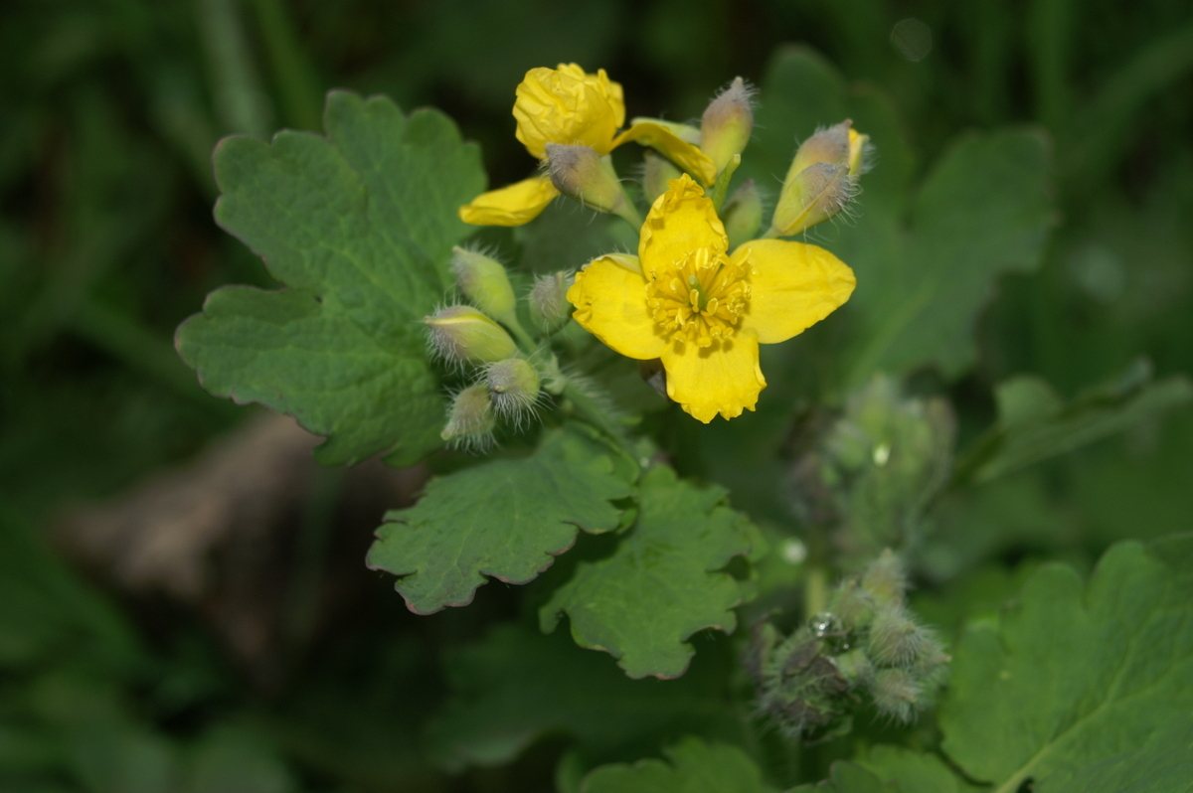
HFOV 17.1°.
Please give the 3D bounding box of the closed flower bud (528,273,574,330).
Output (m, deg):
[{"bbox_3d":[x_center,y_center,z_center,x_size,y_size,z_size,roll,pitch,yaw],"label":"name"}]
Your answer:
[{"bbox_3d":[-0.004,-0.008,0.329,0.004,0.005,0.004,9,34,0],"label":"closed flower bud"}]

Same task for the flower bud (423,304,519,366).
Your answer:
[{"bbox_3d":[-0.010,-0.005,0.329,0.008,0.005,0.005,20,0,-12],"label":"flower bud"}]

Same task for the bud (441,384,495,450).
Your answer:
[{"bbox_3d":[-0.010,0.002,0.324,0.005,0.004,0.004,-39,90,-22],"label":"bud"}]

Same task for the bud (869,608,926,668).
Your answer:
[{"bbox_3d":[0.026,0.021,0.341,0.004,0.004,0.005,0,-9,-24],"label":"bud"}]

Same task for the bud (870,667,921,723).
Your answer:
[{"bbox_3d":[0.026,0.026,0.342,0.004,0.004,0.005,-4,13,-18],"label":"bud"}]

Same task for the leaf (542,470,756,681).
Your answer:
[{"bbox_3d":[0.005,0.015,0.333,0.018,0.004,0.019,0,60,0],"label":"leaf"}]

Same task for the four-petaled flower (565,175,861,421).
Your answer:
[{"bbox_3d":[0.009,-0.008,0.330,0.024,0.010,0.021,-1,71,3],"label":"four-petaled flower"}]

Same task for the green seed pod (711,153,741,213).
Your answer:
[{"bbox_3d":[0.011,-0.019,0.352,0.002,0.006,0.002,18,9,0],"label":"green seed pod"}]

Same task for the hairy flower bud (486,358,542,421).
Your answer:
[{"bbox_3d":[-0.007,-0.001,0.322,0.004,0.004,0.006,0,12,28],"label":"hairy flower bud"}]

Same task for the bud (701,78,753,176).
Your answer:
[{"bbox_3d":[0.011,-0.023,0.334,0.004,0.008,0.004,18,6,0],"label":"bud"}]

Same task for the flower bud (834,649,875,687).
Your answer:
[{"bbox_3d":[0.022,0.024,0.345,0.003,0.003,0.004,0,7,-27],"label":"flower bud"}]

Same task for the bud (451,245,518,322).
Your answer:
[{"bbox_3d":[-0.009,-0.009,0.331,0.004,0.007,0.004,-35,11,0],"label":"bud"}]

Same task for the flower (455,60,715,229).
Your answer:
[{"bbox_3d":[-0.001,-0.021,0.330,0.021,0.010,0.011,0,40,0],"label":"flower"}]

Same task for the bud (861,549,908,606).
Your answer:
[{"bbox_3d":[0.025,0.016,0.347,0.004,0.006,0.004,9,15,0],"label":"bud"}]

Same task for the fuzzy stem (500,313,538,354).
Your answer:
[{"bbox_3d":[-0.006,-0.005,0.324,0.001,0.004,0.001,-40,12,0],"label":"fuzzy stem"}]

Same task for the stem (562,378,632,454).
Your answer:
[{"bbox_3d":[0.000,0.002,0.331,0.002,0.009,0.002,-44,18,0],"label":"stem"}]

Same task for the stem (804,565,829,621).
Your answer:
[{"bbox_3d":[0.020,0.018,0.365,0.002,0.006,0.002,0,24,0],"label":"stem"}]

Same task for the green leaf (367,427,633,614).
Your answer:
[{"bbox_3d":[-0.007,0.010,0.329,0.024,0.006,0.014,-20,52,-8],"label":"green leaf"}]

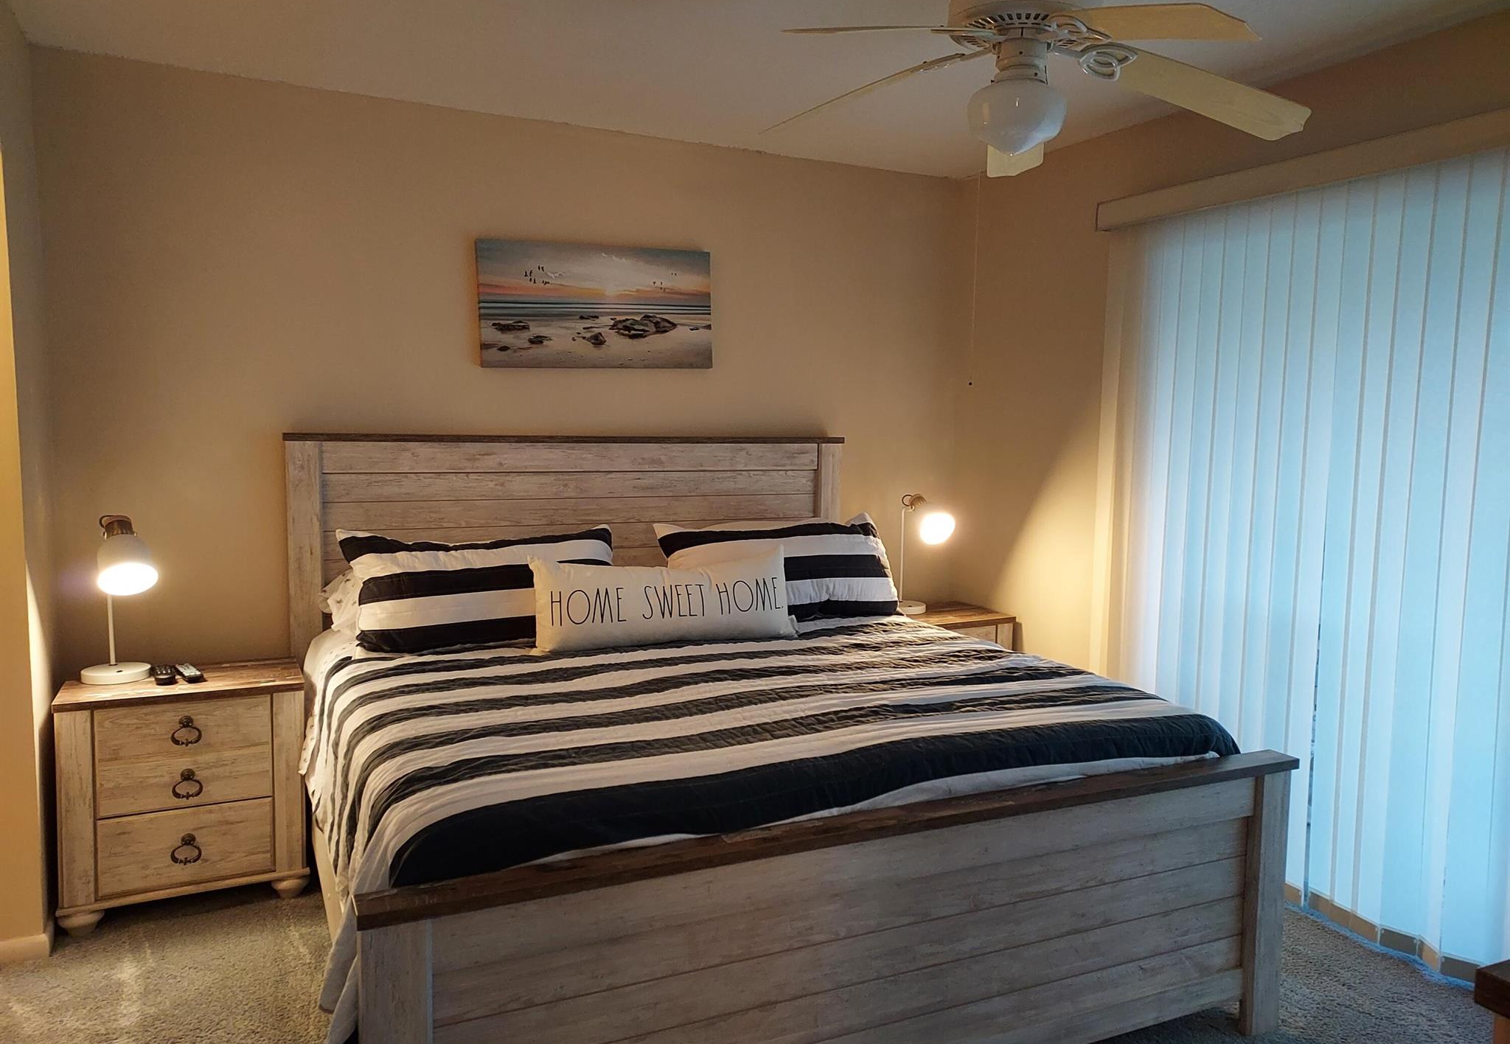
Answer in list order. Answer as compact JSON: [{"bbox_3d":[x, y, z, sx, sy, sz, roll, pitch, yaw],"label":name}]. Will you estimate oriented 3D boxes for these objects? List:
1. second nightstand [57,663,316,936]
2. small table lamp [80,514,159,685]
[{"bbox_3d":[-1.643,0.781,3.040,0.611,0.662,0.360,-2,7,-28],"label":"second nightstand"},{"bbox_3d":[-1.799,0.213,2.961,0.180,0.475,0.240,-4,8,-43],"label":"small table lamp"}]

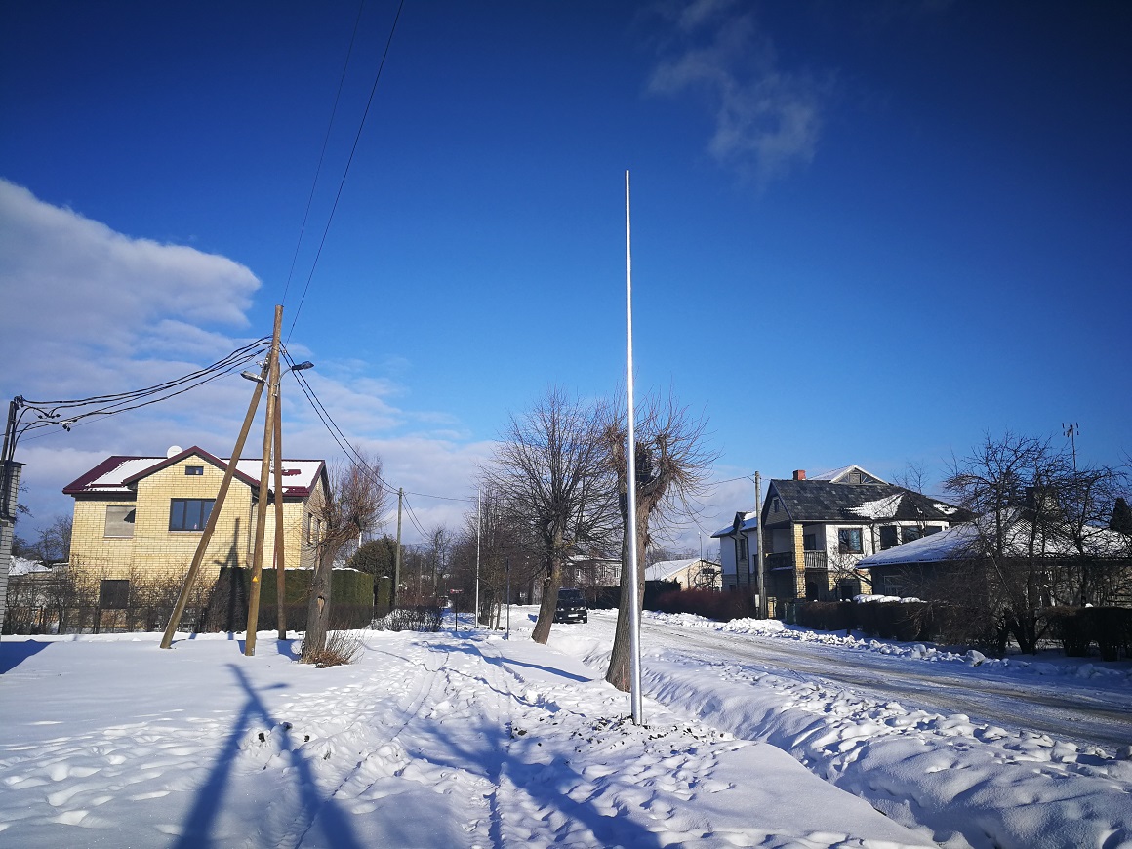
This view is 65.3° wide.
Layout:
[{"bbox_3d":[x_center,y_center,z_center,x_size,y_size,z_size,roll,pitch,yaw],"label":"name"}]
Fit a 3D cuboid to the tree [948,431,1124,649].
[{"bbox_3d":[13.050,3.288,24.722,5.000,6.000,4.500,1,-11,-6],"label":"tree"}]

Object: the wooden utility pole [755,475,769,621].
[{"bbox_3d":[10.580,6.534,47.619,0.260,8.200,0.260,1,-11,-6],"label":"wooden utility pole"}]

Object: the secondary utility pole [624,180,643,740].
[{"bbox_3d":[0.870,0.086,11.609,0.140,7.380,0.140,1,-11,-6],"label":"secondary utility pole"}]

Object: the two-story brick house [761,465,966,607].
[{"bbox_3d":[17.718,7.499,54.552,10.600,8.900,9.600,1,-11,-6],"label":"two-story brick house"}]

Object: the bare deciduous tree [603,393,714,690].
[{"bbox_3d":[1.620,1.967,15.659,2.000,5.200,2.000,1,-11,-6],"label":"bare deciduous tree"}]

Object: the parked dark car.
[{"bbox_3d":[0.084,10.196,50.008,1.880,1.920,4.750,1,-11,-7],"label":"parked dark car"}]

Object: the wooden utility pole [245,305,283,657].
[{"bbox_3d":[-8.140,1.344,23.922,0.280,9.520,0.280,1,-11,-6],"label":"wooden utility pole"}]

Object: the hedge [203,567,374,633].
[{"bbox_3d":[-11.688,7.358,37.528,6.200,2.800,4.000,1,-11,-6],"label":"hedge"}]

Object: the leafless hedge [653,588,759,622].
[{"bbox_3d":[8.965,11.795,58.025,1.300,1.750,23.000,1,-11,-6],"label":"leafless hedge"}]

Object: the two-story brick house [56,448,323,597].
[{"bbox_3d":[-17.421,5.436,42.130,10.900,8.300,9.400,1,-11,-6],"label":"two-story brick house"}]

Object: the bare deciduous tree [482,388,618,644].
[{"bbox_3d":[-0.550,2.993,30.275,4.700,8.650,4.600,1,-11,-6],"label":"bare deciduous tree"}]

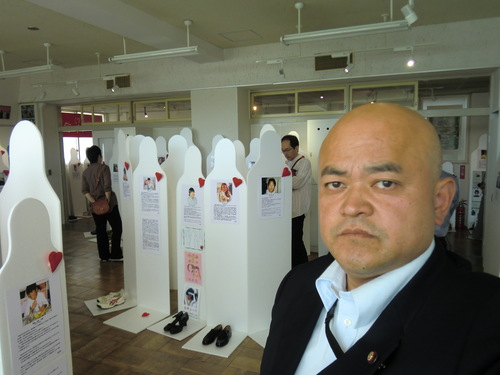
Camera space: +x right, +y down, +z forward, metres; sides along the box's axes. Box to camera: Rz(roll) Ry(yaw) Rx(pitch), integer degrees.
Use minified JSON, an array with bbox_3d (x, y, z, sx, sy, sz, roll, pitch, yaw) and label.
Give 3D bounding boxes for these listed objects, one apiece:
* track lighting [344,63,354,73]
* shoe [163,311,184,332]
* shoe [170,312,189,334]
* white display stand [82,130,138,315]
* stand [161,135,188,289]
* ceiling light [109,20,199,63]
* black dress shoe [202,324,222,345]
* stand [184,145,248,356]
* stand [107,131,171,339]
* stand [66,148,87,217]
[{"bbox_3d":[1.149,-1.386,4.336,0.070,0.080,0.120,4,49,41],"label":"track lighting"},{"bbox_3d":[-0.653,1.154,3.260,0.080,0.120,0.208,3,6,37],"label":"shoe"},{"bbox_3d":[-0.591,1.158,3.216,0.080,0.120,0.208,3,5,31],"label":"shoe"},{"bbox_3d":[-1.416,0.306,3.738,0.400,1.758,0.400,-3,5,-36],"label":"white display stand"},{"bbox_3d":[-0.795,0.275,4.345,0.400,1.722,0.400,0,4,3],"label":"stand"},{"bbox_3d":[-1.184,-1.737,4.507,1.250,0.380,0.150,1,5,19],"label":"ceiling light"},{"bbox_3d":[-0.301,1.189,3.054,0.090,0.080,0.248,2,5,25],"label":"black dress shoe"},{"bbox_3d":[-0.273,0.425,2.973,0.400,1.633,0.400,2,5,23],"label":"stand"},{"bbox_3d":[-1.034,0.377,3.376,0.400,1.670,0.400,2,5,28],"label":"stand"},{"bbox_3d":[-4.293,-0.070,9.109,0.400,1.690,0.400,2,5,22],"label":"stand"}]

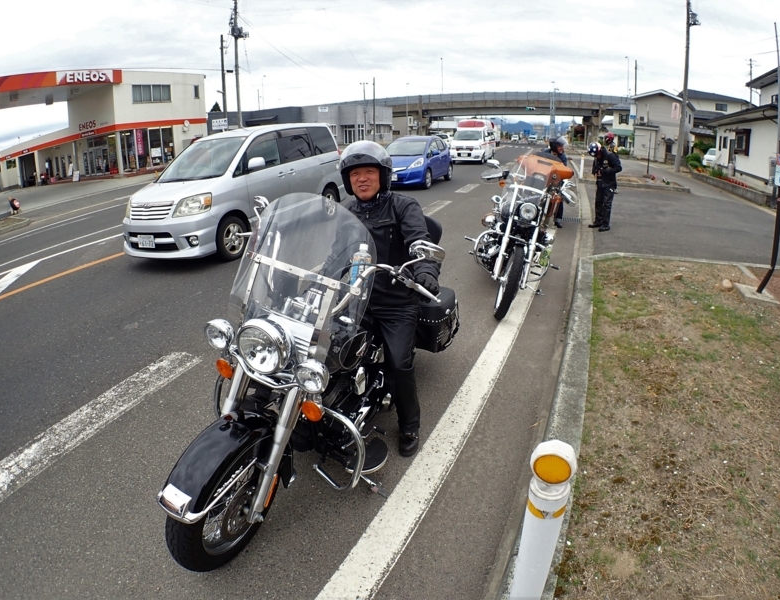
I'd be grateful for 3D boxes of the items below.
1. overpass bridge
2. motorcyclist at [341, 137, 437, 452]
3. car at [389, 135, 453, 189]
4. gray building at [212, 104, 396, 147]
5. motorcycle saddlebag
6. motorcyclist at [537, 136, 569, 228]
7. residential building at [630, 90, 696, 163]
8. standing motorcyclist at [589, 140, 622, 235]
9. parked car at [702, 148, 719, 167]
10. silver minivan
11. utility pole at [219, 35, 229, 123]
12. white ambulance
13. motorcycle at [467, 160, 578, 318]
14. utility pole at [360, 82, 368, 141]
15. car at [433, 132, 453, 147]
[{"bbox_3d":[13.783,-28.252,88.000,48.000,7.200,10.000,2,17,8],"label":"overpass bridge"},{"bbox_3d":[-0.040,-0.050,3.000,0.720,1.580,0.700,5,18,19],"label":"motorcyclist"},{"bbox_3d":[0.780,-4.490,18.600,1.695,1.525,3.900,5,18,20],"label":"car"},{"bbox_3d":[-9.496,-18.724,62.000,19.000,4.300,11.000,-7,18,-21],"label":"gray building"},{"bbox_3d":[0.290,0.121,3.600,0.210,0.320,0.410,5,18,15],"label":"motorcycle saddlebag"},{"bbox_3d":[2.950,-2.100,10.300,0.580,1.630,0.500,-4,17,-8],"label":"motorcyclist"},{"bbox_3d":[25.041,-15.823,53.000,5.200,6.200,8.000,8,19,26],"label":"residential building"},{"bbox_3d":[3.660,-1.940,9.850,0.500,1.600,0.550,-14,21,-36],"label":"standing motorcyclist"},{"bbox_3d":[25.662,-11.020,45.000,3.500,1.550,1.500,-10,20,-30],"label":"parked car"},{"bbox_3d":[-2.450,-1.930,9.750,1.720,1.850,4.600,6,18,22],"label":"silver minivan"},{"bbox_3d":[-12.242,-15.145,43.000,0.500,8.800,0.400,0,17,0],"label":"utility pole"},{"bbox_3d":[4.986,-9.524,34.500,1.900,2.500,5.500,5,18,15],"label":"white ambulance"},{"bbox_3d":[1.260,-0.750,5.600,0.950,1.400,2.350,4,17,16],"label":"motorcycle"},{"bbox_3d":[-2.596,-19.522,60.000,0.600,6.000,0.350,0,17,0],"label":"utility pole"},{"bbox_3d":[5.200,-15.500,57.000,1.700,1.500,4.100,3,17,15],"label":"car"}]

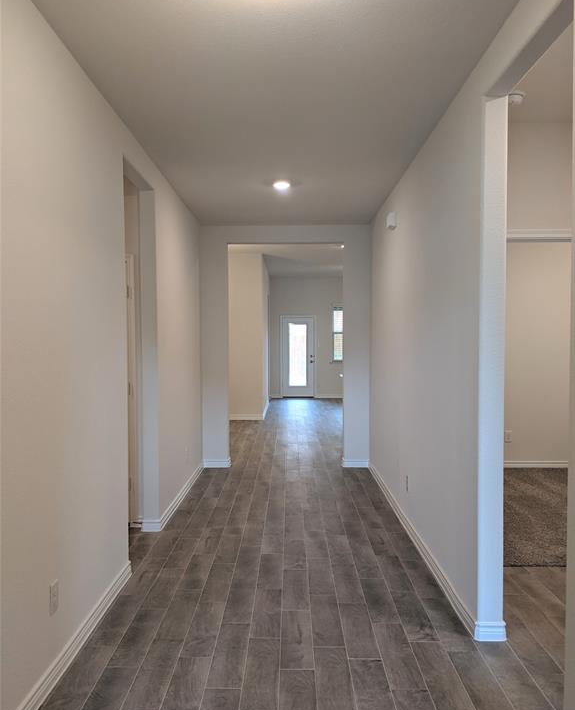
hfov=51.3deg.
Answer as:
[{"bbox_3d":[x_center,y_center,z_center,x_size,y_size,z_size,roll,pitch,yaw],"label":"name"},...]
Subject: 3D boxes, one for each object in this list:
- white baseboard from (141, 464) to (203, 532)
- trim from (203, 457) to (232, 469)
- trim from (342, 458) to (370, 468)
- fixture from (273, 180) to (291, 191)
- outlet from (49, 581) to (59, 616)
[{"bbox_3d":[-1.020,1.257,5.630,0.150,0.092,2.280,0,1,0],"label":"white baseboard"},{"bbox_3d":[-0.790,1.232,6.768,0.315,0.092,0.020,0,1,0],"label":"trim"},{"bbox_3d":[0.777,1.229,6.758,0.295,0.092,0.020,0,1,0],"label":"trim"},{"bbox_3d":[-0.047,-1.407,4.969,0.155,0.035,0.155,0,1,0],"label":"fixture"},{"bbox_3d":[-0.977,1.016,2.508,0.010,0.121,0.076,0,1,0],"label":"outlet"}]

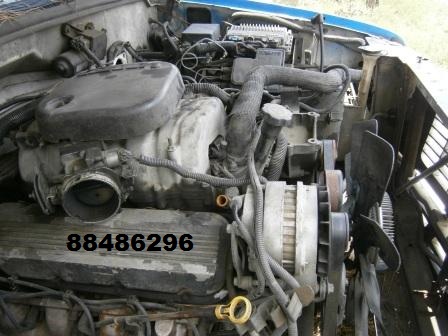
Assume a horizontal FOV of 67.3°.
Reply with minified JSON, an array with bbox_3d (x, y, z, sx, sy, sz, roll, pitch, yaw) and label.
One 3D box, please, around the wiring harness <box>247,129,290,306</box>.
[{"bbox_3d":[0.081,0.062,0.553,0.090,0.143,0.292,5,39,12],"label":"wiring harness"}]

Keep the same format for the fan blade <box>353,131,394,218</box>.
[{"bbox_3d":[0.302,0.003,0.685,0.030,0.160,0.095,-21,40,-13],"label":"fan blade"}]

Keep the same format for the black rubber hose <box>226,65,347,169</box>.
[{"bbox_3d":[0.152,-0.115,0.729,0.248,0.108,0.331,5,39,12],"label":"black rubber hose"}]

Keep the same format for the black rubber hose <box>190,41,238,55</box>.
[{"bbox_3d":[-0.028,-0.389,1.072,0.163,0.038,0.052,5,39,12],"label":"black rubber hose"}]

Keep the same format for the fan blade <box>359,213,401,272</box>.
[{"bbox_3d":[0.286,0.131,0.637,0.030,0.095,0.160,-36,-7,13],"label":"fan blade"}]

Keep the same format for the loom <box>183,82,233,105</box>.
[{"bbox_3d":[-0.036,-0.175,0.787,0.133,0.037,0.062,5,39,12],"label":"loom"}]

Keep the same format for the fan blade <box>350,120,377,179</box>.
[{"bbox_3d":[0.337,-0.037,0.810,0.030,0.160,0.095,9,-11,-21],"label":"fan blade"}]

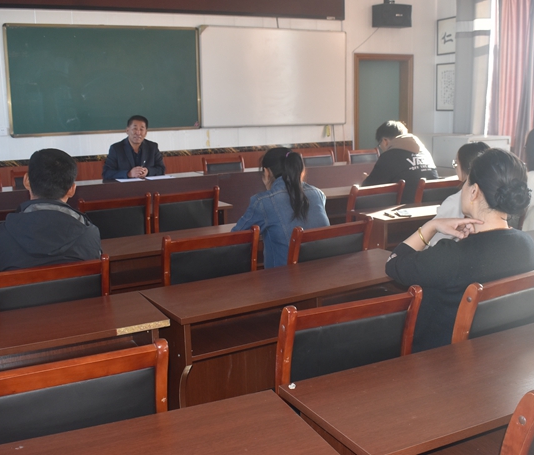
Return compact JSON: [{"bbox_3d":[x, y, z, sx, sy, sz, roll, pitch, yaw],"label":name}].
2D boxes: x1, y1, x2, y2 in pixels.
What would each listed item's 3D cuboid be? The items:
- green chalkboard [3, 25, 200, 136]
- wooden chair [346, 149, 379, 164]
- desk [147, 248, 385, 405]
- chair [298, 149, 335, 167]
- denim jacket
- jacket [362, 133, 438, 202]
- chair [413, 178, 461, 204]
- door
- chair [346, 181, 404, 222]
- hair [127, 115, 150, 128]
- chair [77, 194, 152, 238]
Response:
[{"bbox_3d":[-1.790,-1.666,7.284,2.112,1.174,0.040,-5,11,-21],"label":"green chalkboard"},{"bbox_3d":[1.208,-0.420,7.143,0.455,0.885,0.520,-7,13,-28],"label":"wooden chair"},{"bbox_3d":[0.151,0.594,2.950,1.350,0.750,0.410,-7,12,-30],"label":"desk"},{"bbox_3d":[0.742,-0.386,7.702,0.470,0.970,0.550,-6,11,-24],"label":"chair"},{"bbox_3d":[0.065,0.057,3.262,0.450,0.630,0.460,-7,12,-30],"label":"denim jacket"},{"bbox_3d":[0.976,-0.346,4.807,0.640,0.670,0.520,-7,13,-28],"label":"jacket"},{"bbox_3d":[1.195,0.054,4.922,0.450,0.920,0.530,-7,12,-28],"label":"chair"},{"bbox_3d":[1.561,-1.318,8.721,0.980,2.020,0.120,-7,13,-28],"label":"door"},{"bbox_3d":[0.651,0.087,4.664,0.455,0.885,0.520,-7,13,-28],"label":"chair"},{"bbox_3d":[-1.185,-0.966,5.930,0.180,0.145,0.200,-5,11,-18],"label":"hair"},{"bbox_3d":[-1.004,0.222,4.129,0.455,0.885,0.520,-7,13,-28],"label":"chair"}]

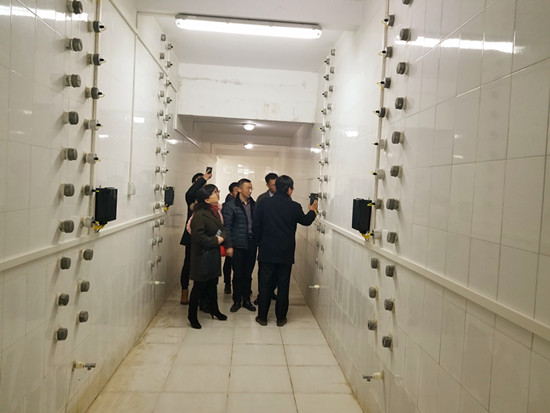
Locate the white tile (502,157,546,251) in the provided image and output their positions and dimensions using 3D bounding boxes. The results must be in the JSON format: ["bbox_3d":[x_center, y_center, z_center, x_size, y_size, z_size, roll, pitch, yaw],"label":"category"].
[{"bbox_3d":[0.828,-0.009,1.381,0.010,0.303,0.198,2,3,-4],"label":"white tile"}]

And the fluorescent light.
[{"bbox_3d":[-0.223,-1.548,3.553,1.265,0.090,0.110,3,2,-4],"label":"fluorescent light"}]

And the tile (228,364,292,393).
[{"bbox_3d":[-0.124,1.444,3.456,0.502,0.010,0.496,3,3,-4],"label":"tile"}]

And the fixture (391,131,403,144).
[{"bbox_3d":[0.743,-0.414,2.501,0.058,0.070,0.070,3,2,-4],"label":"fixture"}]

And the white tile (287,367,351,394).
[{"bbox_3d":[0.378,1.472,3.496,0.495,0.010,0.505,3,2,-4],"label":"white tile"}]

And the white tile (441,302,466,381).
[{"bbox_3d":[0.778,0.583,1.806,0.010,0.305,0.200,3,2,-4],"label":"white tile"}]

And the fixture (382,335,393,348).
[{"bbox_3d":[0.671,0.799,2.455,0.052,0.070,0.070,3,3,-4],"label":"fixture"}]

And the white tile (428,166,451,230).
[{"bbox_3d":[0.787,-0.037,1.964,0.010,0.303,0.198,2,3,-4],"label":"white tile"}]

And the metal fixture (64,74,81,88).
[{"bbox_3d":[-1.136,-0.703,2.318,0.058,0.070,0.070,3,2,-4],"label":"metal fixture"}]

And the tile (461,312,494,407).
[{"bbox_3d":[0.787,0.590,1.602,0.010,0.303,0.198,2,3,-4],"label":"tile"}]

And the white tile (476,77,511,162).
[{"bbox_3d":[0.828,-0.323,1.561,0.010,0.303,0.198,2,3,-4],"label":"white tile"}]

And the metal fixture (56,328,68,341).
[{"bbox_3d":[-1.188,0.716,2.311,0.050,0.070,0.070,3,3,-4],"label":"metal fixture"}]

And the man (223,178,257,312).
[{"bbox_3d":[-0.440,0.493,5.425,0.320,1.700,0.480,5,3,36],"label":"man"}]

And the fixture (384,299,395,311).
[{"bbox_3d":[0.689,0.593,2.492,0.058,0.068,0.067,2,3,-4],"label":"fixture"}]

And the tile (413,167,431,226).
[{"bbox_3d":[0.773,-0.046,2.158,0.010,0.303,0.198,2,3,-4],"label":"tile"}]

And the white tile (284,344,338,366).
[{"bbox_3d":[0.337,1.451,4.006,0.471,0.010,0.498,2,3,-4],"label":"white tile"}]

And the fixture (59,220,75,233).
[{"bbox_3d":[-1.153,0.115,2.294,0.062,0.070,0.070,3,3,-4],"label":"fixture"}]

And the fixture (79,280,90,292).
[{"bbox_3d":[-1.211,0.512,2.631,0.058,0.070,0.070,3,2,-4],"label":"fixture"}]

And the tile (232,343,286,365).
[{"bbox_3d":[-0.157,1.419,3.952,0.506,0.010,0.499,3,3,-4],"label":"tile"}]

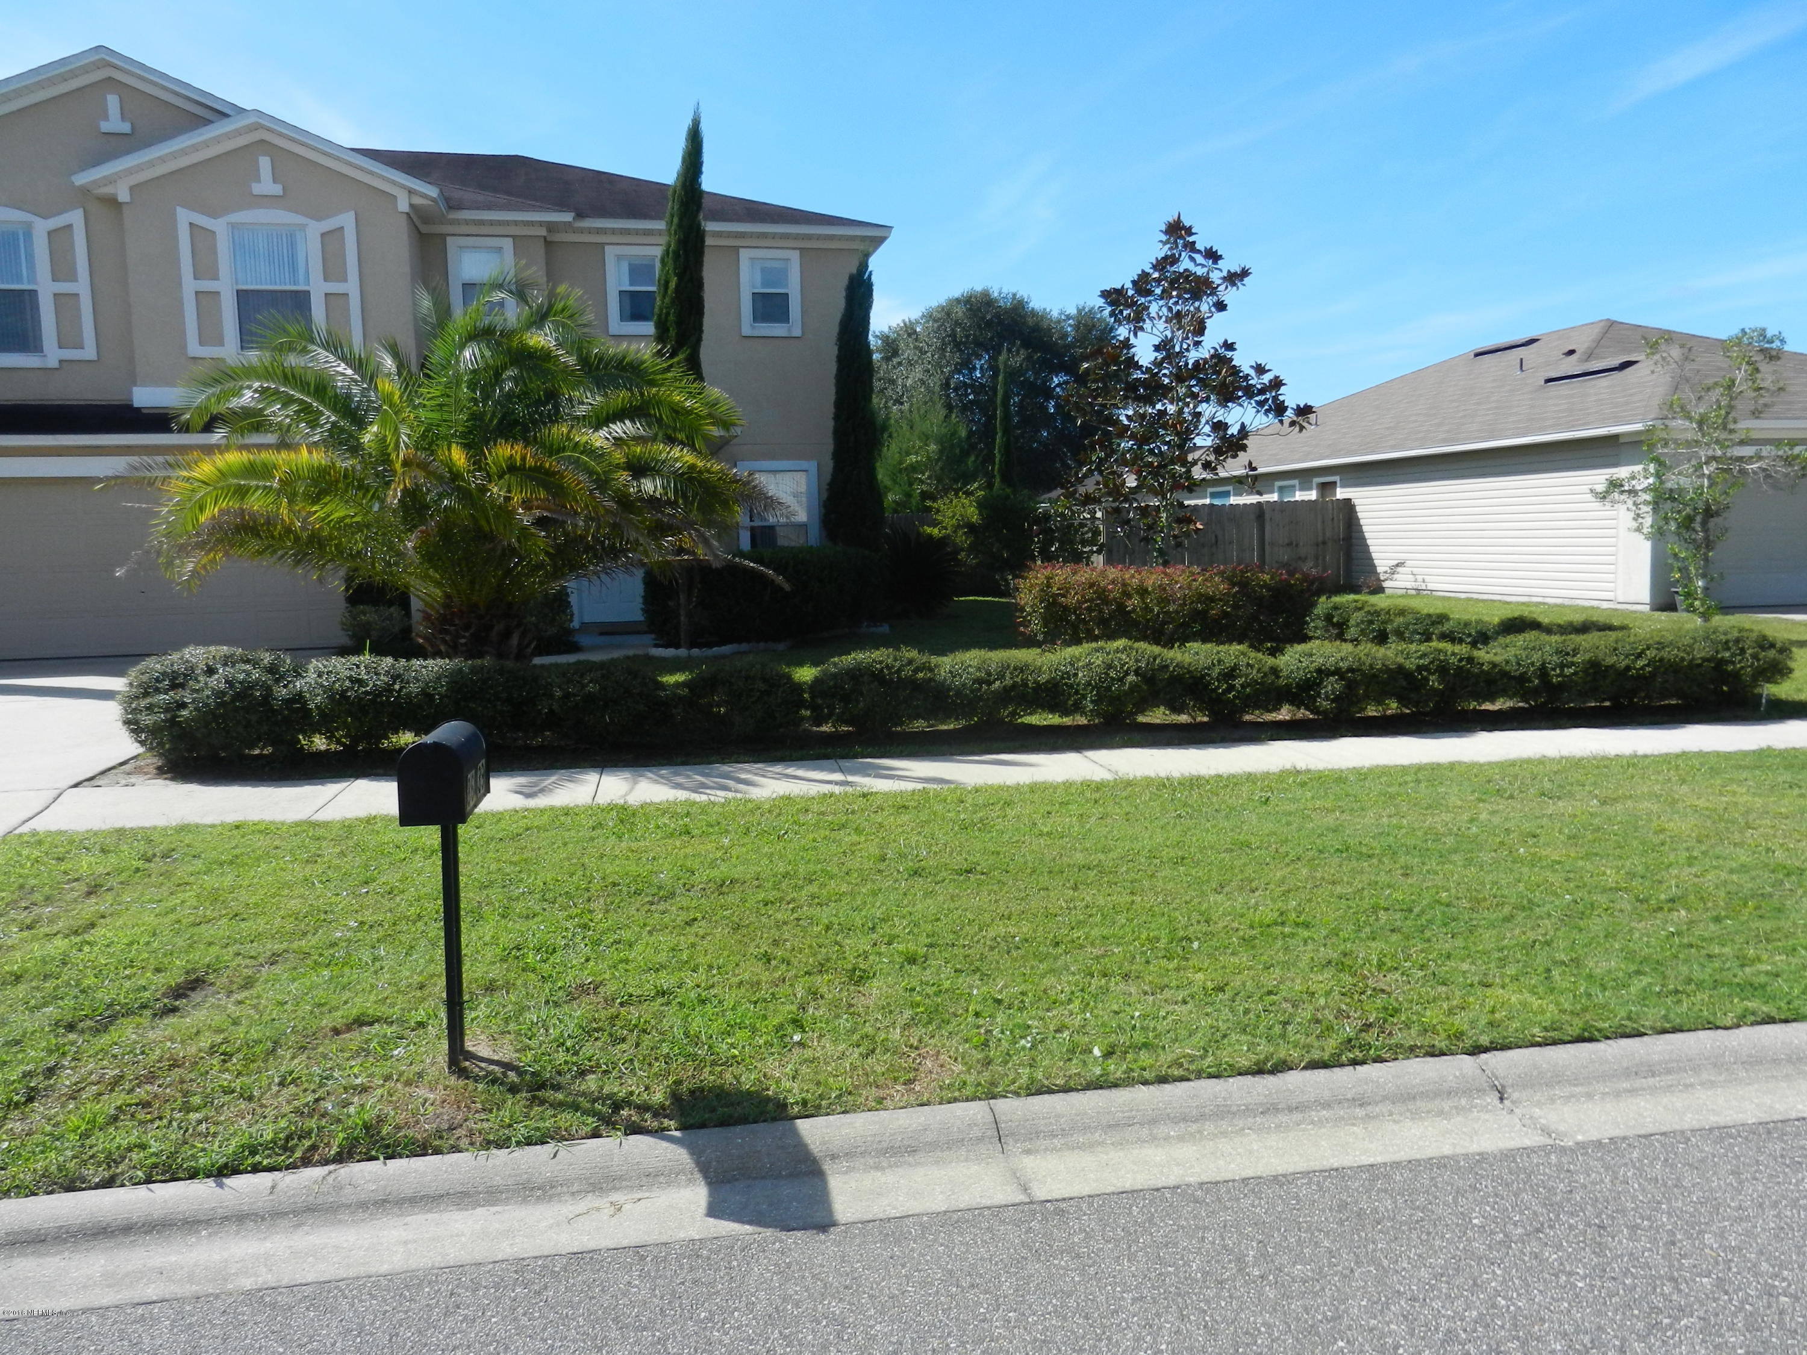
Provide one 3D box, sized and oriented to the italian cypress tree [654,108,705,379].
[{"bbox_3d":[-2.543,-3.415,15.349,0.680,6.150,0.680,-3,6,-12],"label":"italian cypress tree"}]

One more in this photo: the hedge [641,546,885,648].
[{"bbox_3d":[-1.817,-1.152,17.290,3.200,1.200,1.700,-3,6,-12],"label":"hedge"}]

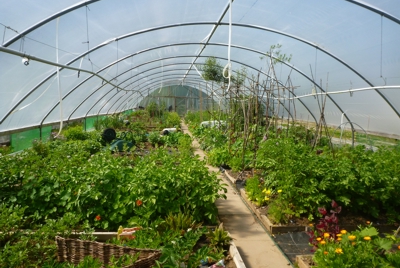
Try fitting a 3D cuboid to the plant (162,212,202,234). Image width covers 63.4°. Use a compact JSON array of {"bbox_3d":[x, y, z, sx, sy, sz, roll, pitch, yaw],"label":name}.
[{"bbox_3d":[-0.218,1.088,3.920,0.430,0.260,0.340,-1,5,-6],"label":"plant"}]

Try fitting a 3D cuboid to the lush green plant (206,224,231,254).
[{"bbox_3d":[0.201,1.129,3.470,0.250,0.240,0.250,-1,5,-6],"label":"lush green plant"}]

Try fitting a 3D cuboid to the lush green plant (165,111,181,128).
[{"bbox_3d":[-1.628,-0.868,19.500,0.920,1.000,0.850,-1,5,-6],"label":"lush green plant"}]

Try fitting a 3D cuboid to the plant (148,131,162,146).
[{"bbox_3d":[-1.596,0.167,11.600,0.490,0.520,0.470,-1,5,-6],"label":"plant"}]

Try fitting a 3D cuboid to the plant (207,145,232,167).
[{"bbox_3d":[0.461,0.553,7.950,0.550,0.450,0.500,-1,5,-6],"label":"plant"}]

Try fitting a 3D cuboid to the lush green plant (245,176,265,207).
[{"bbox_3d":[0.826,0.871,4.900,0.280,0.380,0.280,-1,5,-6],"label":"lush green plant"}]

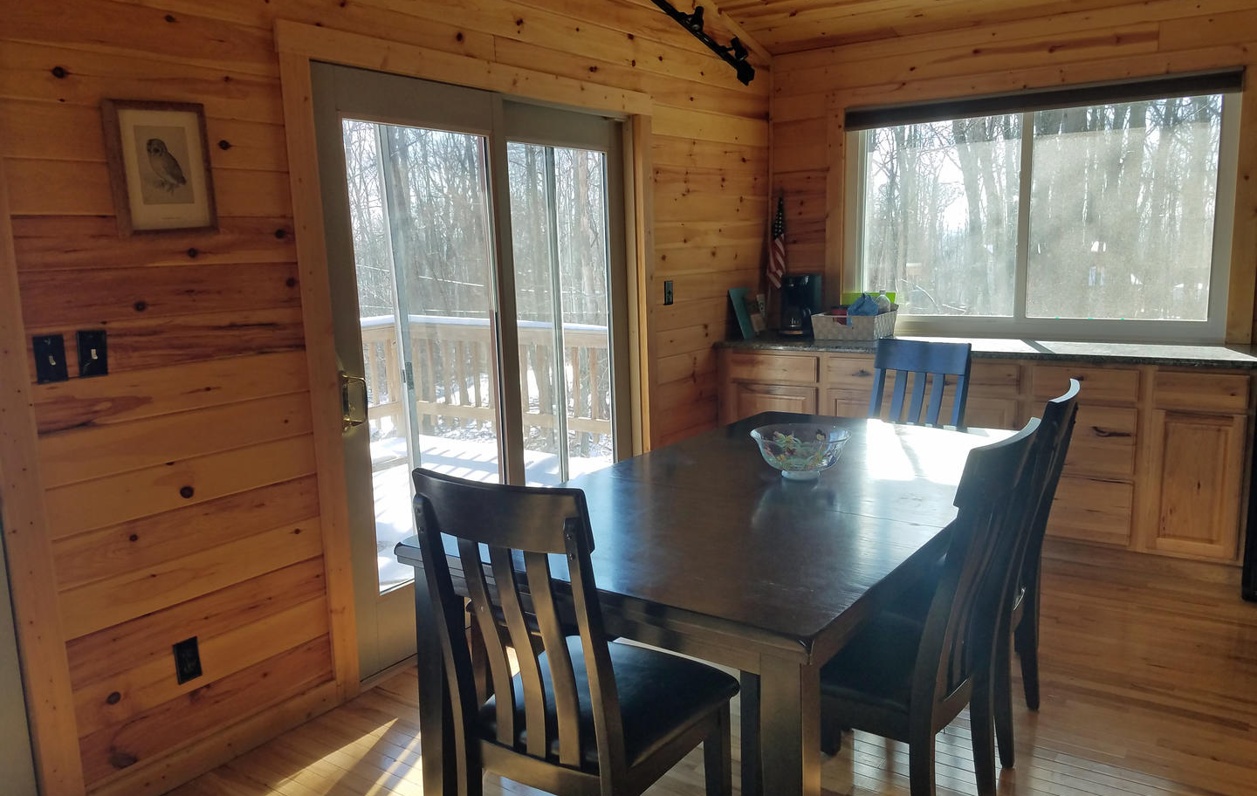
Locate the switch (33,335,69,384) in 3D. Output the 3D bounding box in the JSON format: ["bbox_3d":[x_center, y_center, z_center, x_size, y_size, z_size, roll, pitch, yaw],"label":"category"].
[{"bbox_3d":[-1.399,-0.094,2.289,0.020,0.116,0.071,4,11,34],"label":"switch"}]

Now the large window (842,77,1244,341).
[{"bbox_3d":[1.974,-0.909,4.750,1.810,1.205,0.110,4,11,34],"label":"large window"}]

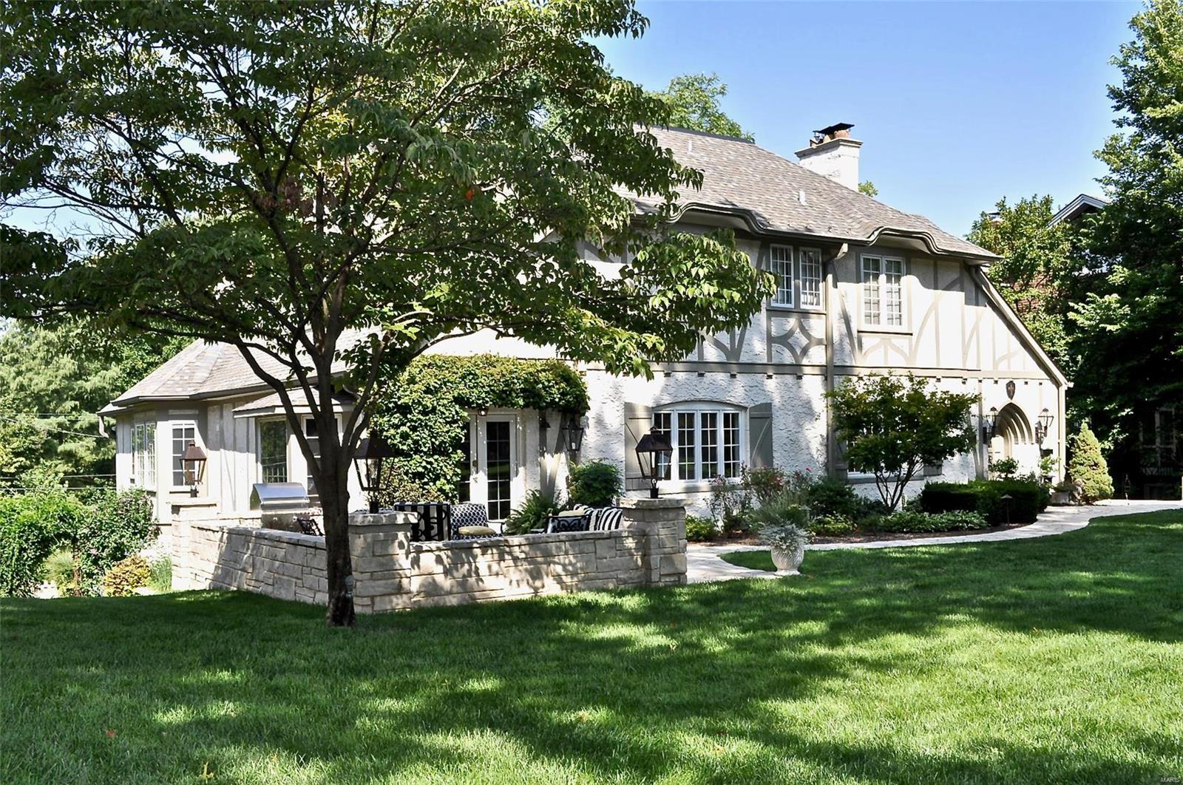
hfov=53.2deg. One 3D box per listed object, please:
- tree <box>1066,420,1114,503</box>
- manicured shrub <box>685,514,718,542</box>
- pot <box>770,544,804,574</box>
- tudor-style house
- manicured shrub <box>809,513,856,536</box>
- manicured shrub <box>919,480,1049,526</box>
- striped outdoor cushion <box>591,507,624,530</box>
[{"bbox_3d":[11.067,1.568,26.200,1.020,1.800,1.020,0,-2,-35],"label":"tree"},{"bbox_3d":[1.693,2.173,18.900,0.650,0.440,0.620,0,-2,-35],"label":"manicured shrub"},{"bbox_3d":[2.394,2.028,14.400,0.410,0.380,0.410,-1,-2,0],"label":"pot"},{"bbox_3d":[-0.109,-2.063,28.310,18.800,9.800,13.600,1,-3,-33],"label":"tudor-style house"},{"bbox_3d":[3.968,2.185,19.400,0.740,0.380,0.660,1,-3,-33],"label":"manicured shrub"},{"bbox_3d":[7.513,2.046,22.199,3.000,0.780,1.750,1,-3,-33],"label":"manicured shrub"},{"bbox_3d":[0.181,1.539,14.000,0.180,0.420,0.460,18,-12,-31],"label":"striped outdoor cushion"}]

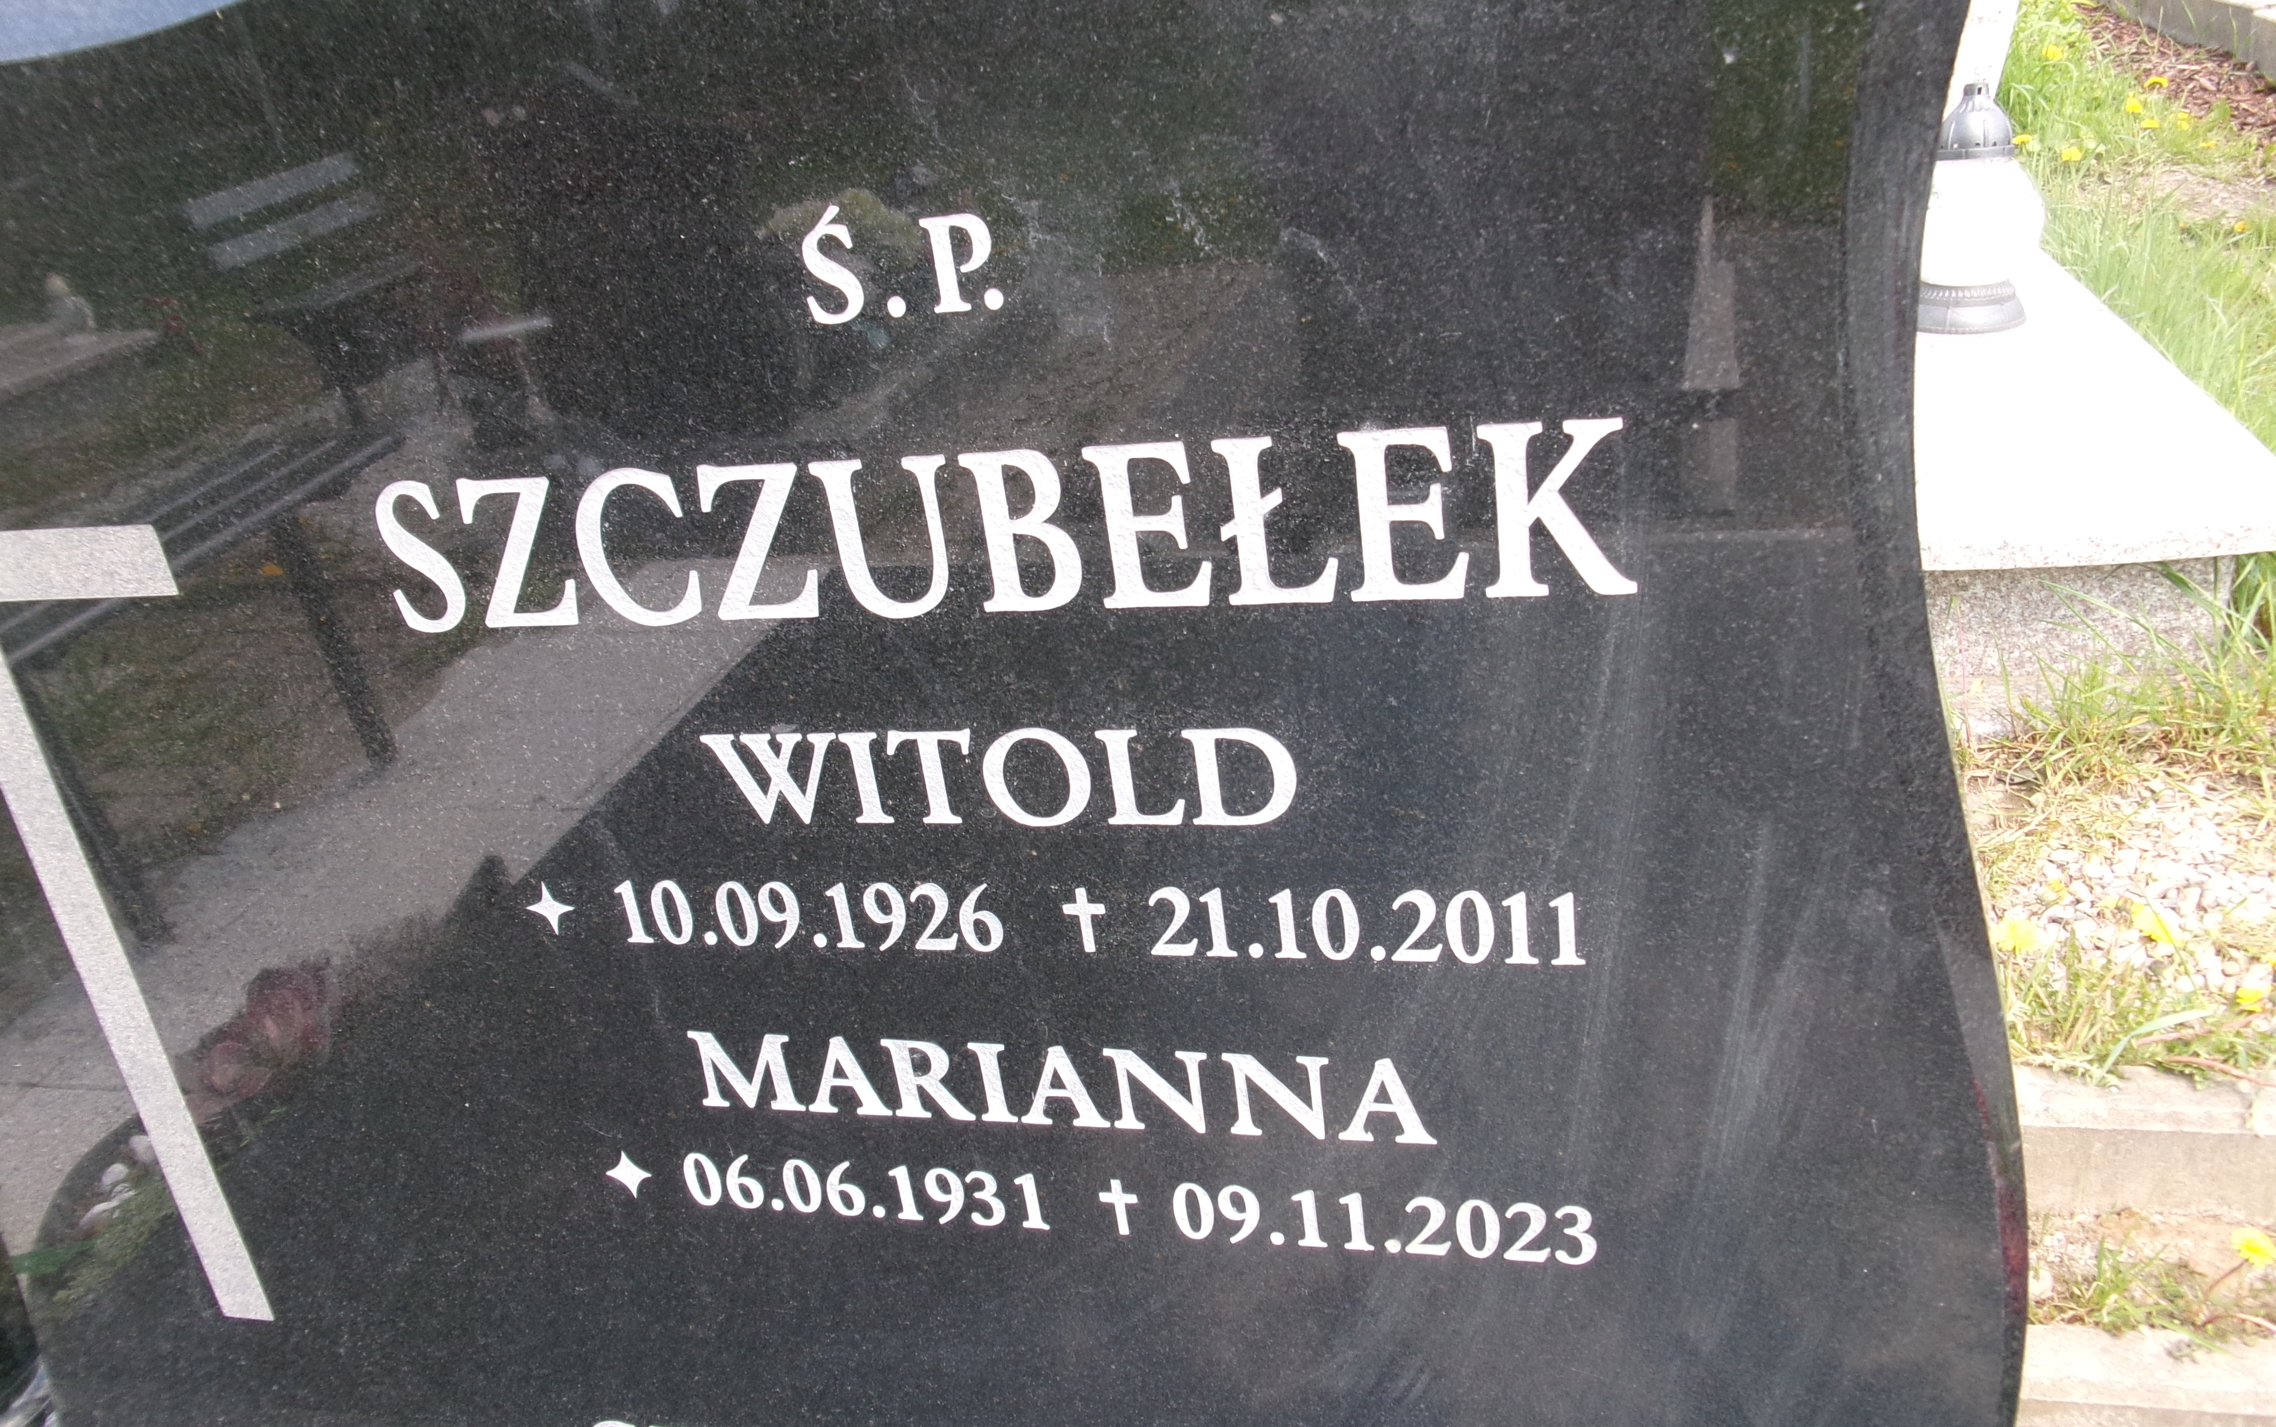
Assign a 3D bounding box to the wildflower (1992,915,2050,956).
[{"bbox_3d":[0.609,0.153,1.270,0.038,0.019,0.038,4,27,26],"label":"wildflower"}]

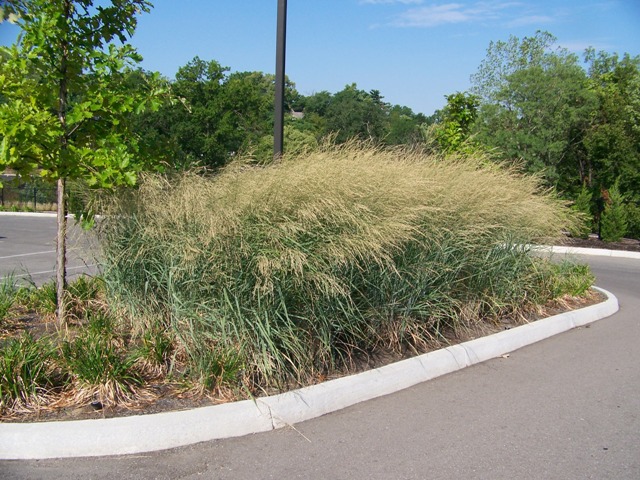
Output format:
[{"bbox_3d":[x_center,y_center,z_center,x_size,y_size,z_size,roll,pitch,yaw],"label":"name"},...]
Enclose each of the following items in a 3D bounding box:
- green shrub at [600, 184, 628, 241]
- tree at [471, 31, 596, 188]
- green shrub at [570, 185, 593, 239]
[{"bbox_3d":[7.708,-0.753,17.078,0.740,1.580,0.750,5,6,24],"label":"green shrub"},{"bbox_3d":[8.295,-4.531,25.871,5.000,7.490,4.700,4,6,17],"label":"tree"},{"bbox_3d":[7.072,-0.780,17.673,0.630,1.470,0.650,4,6,22],"label":"green shrub"}]

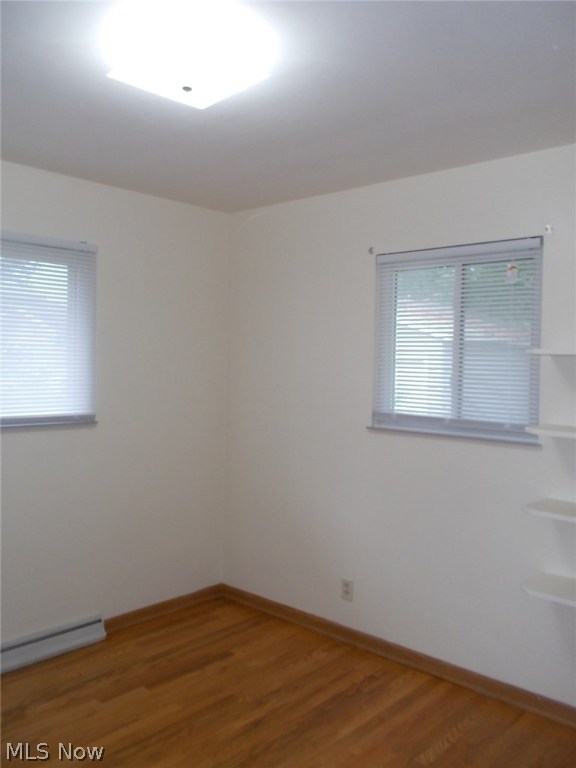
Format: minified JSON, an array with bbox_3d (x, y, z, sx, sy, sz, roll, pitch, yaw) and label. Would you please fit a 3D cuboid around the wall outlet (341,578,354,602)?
[{"bbox_3d":[0.321,1.125,3.501,0.072,0.115,0.012,3,3,42],"label":"wall outlet"}]

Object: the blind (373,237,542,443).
[{"bbox_3d":[0.784,-0.205,3.077,0.845,0.880,0.040,3,3,42],"label":"blind"}]

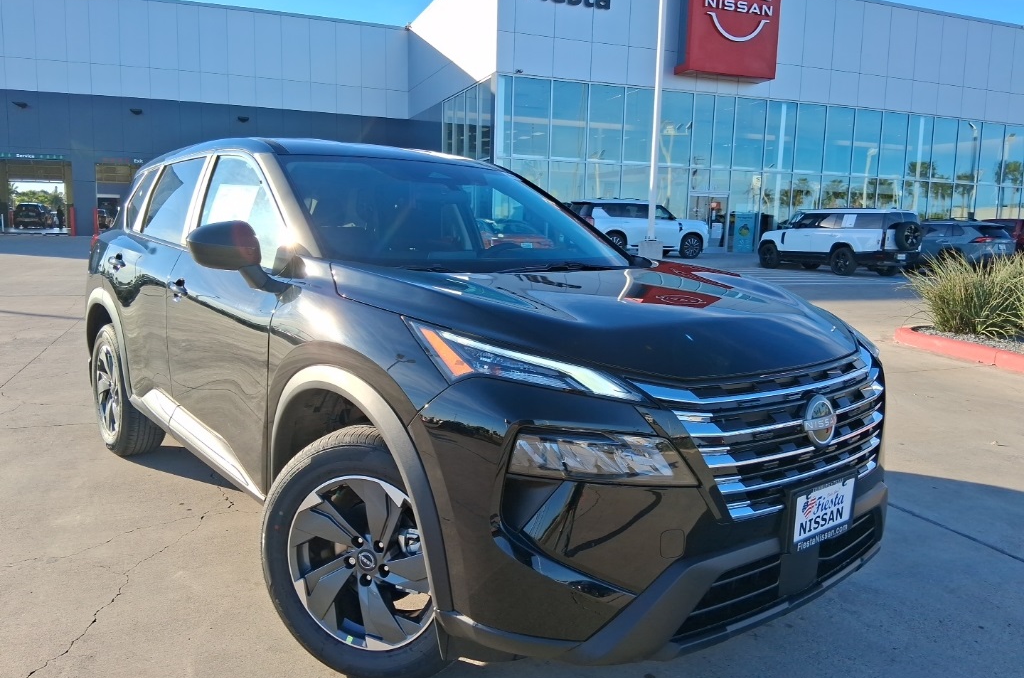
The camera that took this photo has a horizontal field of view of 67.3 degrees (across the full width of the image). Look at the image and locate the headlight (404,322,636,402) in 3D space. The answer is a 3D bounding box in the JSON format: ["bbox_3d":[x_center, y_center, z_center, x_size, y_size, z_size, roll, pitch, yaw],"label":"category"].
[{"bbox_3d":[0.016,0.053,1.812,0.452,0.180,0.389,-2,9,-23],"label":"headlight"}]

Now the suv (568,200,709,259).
[{"bbox_3d":[4.379,-3.834,26.762,5.280,1.940,2.080,-2,8,-21],"label":"suv"}]

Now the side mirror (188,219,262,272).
[{"bbox_3d":[-0.910,-0.298,2.443,0.250,0.165,0.170,-5,11,-40],"label":"side mirror"}]

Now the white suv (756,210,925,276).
[{"bbox_3d":[10.470,-3.160,25.000,2.030,1.970,5.330,-3,9,-28],"label":"white suv"}]

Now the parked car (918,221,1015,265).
[{"bbox_3d":[13.400,-2.950,24.750,1.860,1.690,4.600,-3,9,-28],"label":"parked car"}]

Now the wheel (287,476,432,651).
[{"bbox_3d":[-0.388,0.627,2.248,0.500,0.500,0.190,5,7,20],"label":"wheel"}]

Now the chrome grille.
[{"bbox_3d":[0.742,0.233,2.039,1.080,0.340,0.220,-5,11,-40],"label":"chrome grille"}]

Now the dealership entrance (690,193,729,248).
[{"bbox_3d":[8.038,-4.741,31.300,1.880,2.360,0.200,-2,8,-21],"label":"dealership entrance"}]

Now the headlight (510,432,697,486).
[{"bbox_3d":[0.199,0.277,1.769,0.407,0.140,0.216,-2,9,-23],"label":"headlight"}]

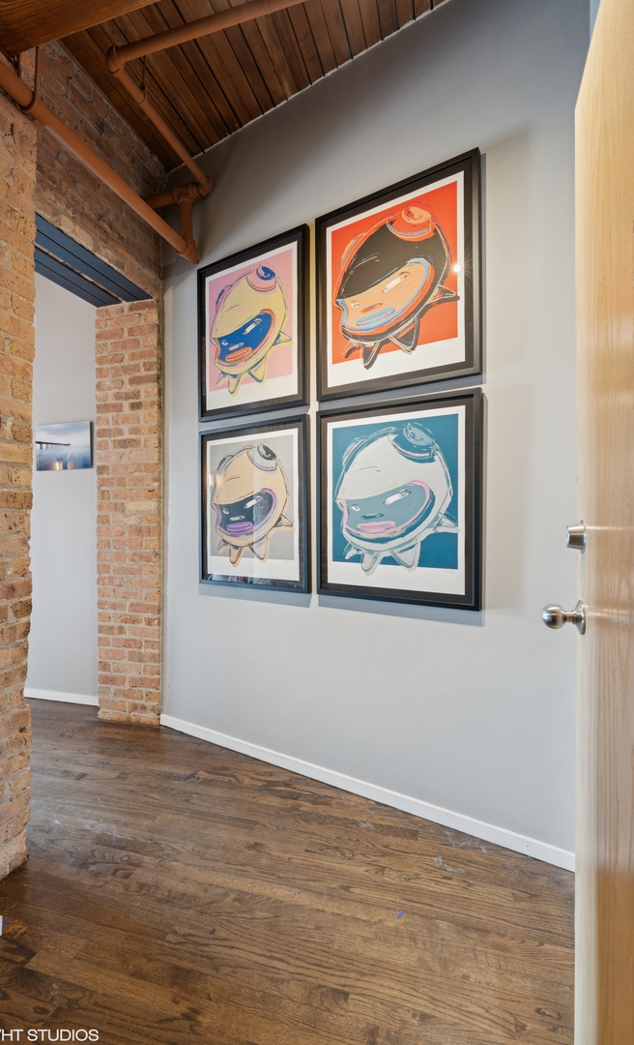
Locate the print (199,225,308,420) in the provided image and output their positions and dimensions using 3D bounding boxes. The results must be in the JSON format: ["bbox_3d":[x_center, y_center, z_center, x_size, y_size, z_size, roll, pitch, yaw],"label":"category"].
[{"bbox_3d":[-0.316,-0.895,2.195,0.671,0.775,0.034,0,0,33],"label":"print"}]

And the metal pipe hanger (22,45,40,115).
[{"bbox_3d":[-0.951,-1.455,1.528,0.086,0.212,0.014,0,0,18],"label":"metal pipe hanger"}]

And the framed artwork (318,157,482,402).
[{"bbox_3d":[0.291,-0.900,1.801,0.671,0.775,0.034,0,0,33],"label":"framed artwork"}]

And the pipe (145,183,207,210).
[{"bbox_3d":[-0.718,-1.655,2.354,0.360,0.062,0.064,0,0,16],"label":"pipe"}]

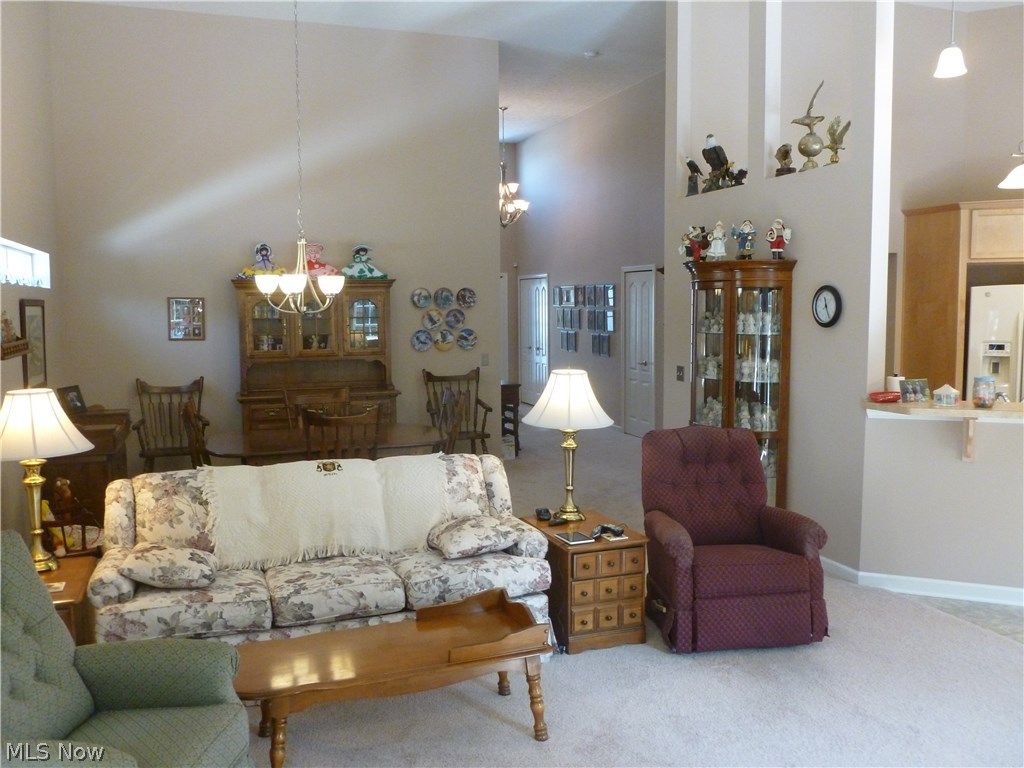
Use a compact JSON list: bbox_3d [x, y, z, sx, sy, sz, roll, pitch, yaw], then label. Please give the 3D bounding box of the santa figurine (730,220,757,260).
[{"bbox_3d":[1.561,-0.968,5.586,0.185,0.285,0.120,3,7,27],"label":"santa figurine"}]

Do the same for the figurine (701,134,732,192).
[{"bbox_3d":[1.509,-1.637,6.128,0.180,0.440,0.240,-4,6,-32],"label":"figurine"}]

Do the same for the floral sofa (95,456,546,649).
[{"bbox_3d":[-0.894,0.847,3.978,1.950,0.860,0.920,-2,5,-16],"label":"floral sofa"}]

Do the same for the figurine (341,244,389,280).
[{"bbox_3d":[-1.375,-1.139,7.721,0.410,0.300,0.260,-3,6,-23],"label":"figurine"}]

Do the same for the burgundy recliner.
[{"bbox_3d":[1.087,0.745,4.367,0.800,0.970,0.880,-1,6,-8],"label":"burgundy recliner"}]

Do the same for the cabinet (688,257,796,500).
[{"bbox_3d":[1.498,0.148,5.601,0.410,1.910,0.680,-3,6,-20],"label":"cabinet"}]

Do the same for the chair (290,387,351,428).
[{"bbox_3d":[-1.385,0.566,6.115,0.490,1.050,0.550,-3,6,-20],"label":"chair"}]

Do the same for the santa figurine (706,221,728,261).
[{"bbox_3d":[1.457,-1.012,5.872,0.160,0.290,0.125,2,6,25],"label":"santa figurine"}]

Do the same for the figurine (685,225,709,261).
[{"bbox_3d":[1.227,-0.936,5.538,0.150,0.245,0.150,4,7,40],"label":"figurine"}]

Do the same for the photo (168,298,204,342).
[{"bbox_3d":[-2.886,-0.577,7.349,0.295,0.375,0.030,-3,6,-20],"label":"photo"}]

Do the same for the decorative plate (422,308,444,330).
[{"bbox_3d":[-0.773,-0.633,8.125,0.210,0.210,0.025,-3,6,-20],"label":"decorative plate"}]

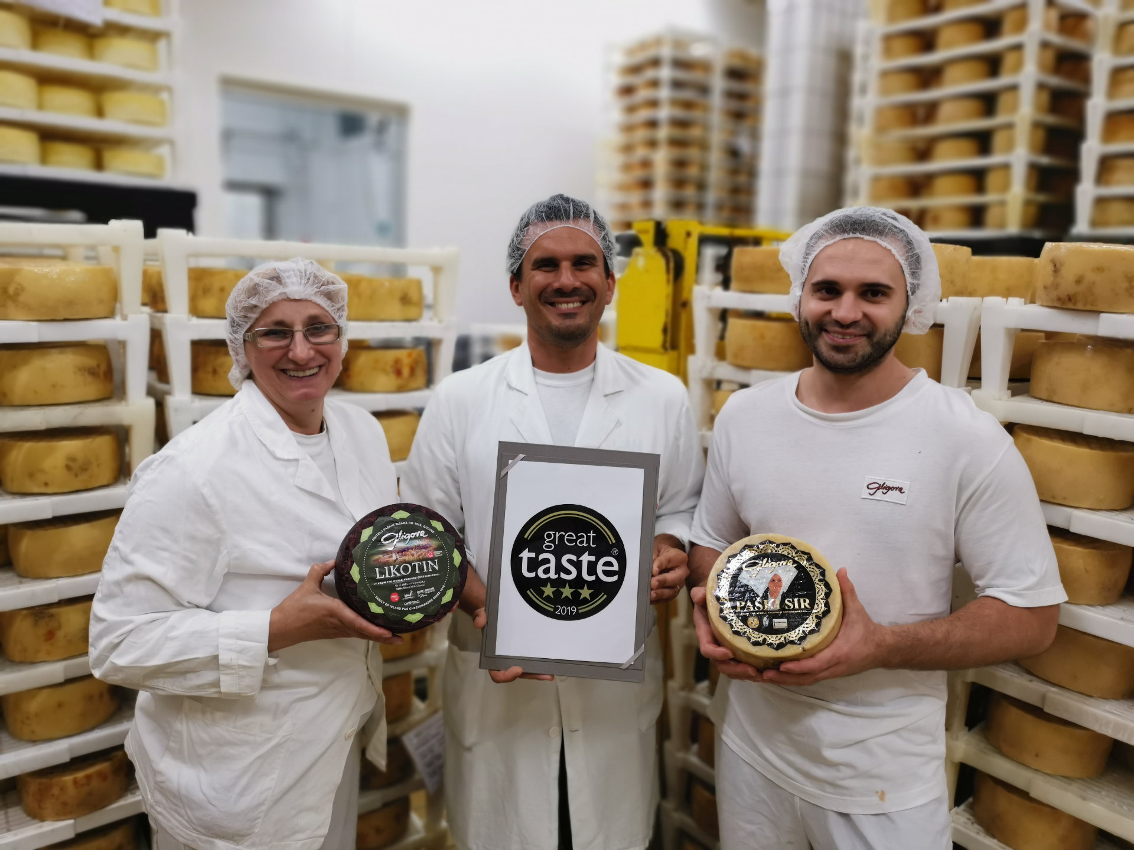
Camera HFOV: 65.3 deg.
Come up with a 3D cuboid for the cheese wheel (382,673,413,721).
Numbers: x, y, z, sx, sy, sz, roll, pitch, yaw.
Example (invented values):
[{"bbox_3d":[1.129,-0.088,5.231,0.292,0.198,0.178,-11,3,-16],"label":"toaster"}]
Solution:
[{"bbox_3d":[-0.425,0.557,1.900,0.185,0.087,0.185,2,10,0],"label":"cheese wheel"}]

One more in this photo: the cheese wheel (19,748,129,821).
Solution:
[{"bbox_3d":[-0.904,0.639,1.627,0.174,0.082,0.174,2,10,0],"label":"cheese wheel"}]

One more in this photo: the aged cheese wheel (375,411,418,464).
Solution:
[{"bbox_3d":[-0.391,0.015,1.800,0.185,0.087,0.185,2,10,0],"label":"aged cheese wheel"}]

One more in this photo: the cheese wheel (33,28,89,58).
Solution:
[{"bbox_3d":[-1.485,-1.095,2.594,0.174,0.089,0.174,-4,12,-29],"label":"cheese wheel"}]

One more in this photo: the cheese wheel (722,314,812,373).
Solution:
[{"bbox_3d":[0.395,-0.155,1.660,0.185,0.089,0.185,2,10,0],"label":"cheese wheel"}]

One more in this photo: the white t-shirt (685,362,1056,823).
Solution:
[{"bbox_3d":[0.450,0.230,1.360,0.550,0.670,0.300,8,11,28],"label":"white t-shirt"}]

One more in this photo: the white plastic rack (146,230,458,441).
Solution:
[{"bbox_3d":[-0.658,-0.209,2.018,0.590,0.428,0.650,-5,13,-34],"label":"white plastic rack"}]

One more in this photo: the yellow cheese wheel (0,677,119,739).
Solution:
[{"bbox_3d":[-0.921,0.489,1.618,0.185,0.087,0.185,2,10,0],"label":"yellow cheese wheel"}]

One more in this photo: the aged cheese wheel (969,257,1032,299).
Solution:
[{"bbox_3d":[0.795,-0.276,1.713,0.182,0.091,0.182,7,11,24],"label":"aged cheese wheel"}]

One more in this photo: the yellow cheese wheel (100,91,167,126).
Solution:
[{"bbox_3d":[-1.307,-0.944,2.672,0.174,0.089,0.174,-3,12,-25],"label":"yellow cheese wheel"}]

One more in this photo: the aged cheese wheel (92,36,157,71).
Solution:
[{"bbox_3d":[-1.333,-1.127,2.664,0.176,0.077,0.176,2,10,0],"label":"aged cheese wheel"}]

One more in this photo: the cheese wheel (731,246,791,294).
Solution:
[{"bbox_3d":[0.456,-0.329,1.909,0.189,0.099,0.189,4,11,13],"label":"cheese wheel"}]

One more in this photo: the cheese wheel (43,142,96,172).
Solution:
[{"bbox_3d":[-1.498,-0.790,2.651,0.174,0.089,0.174,-4,12,-29],"label":"cheese wheel"}]

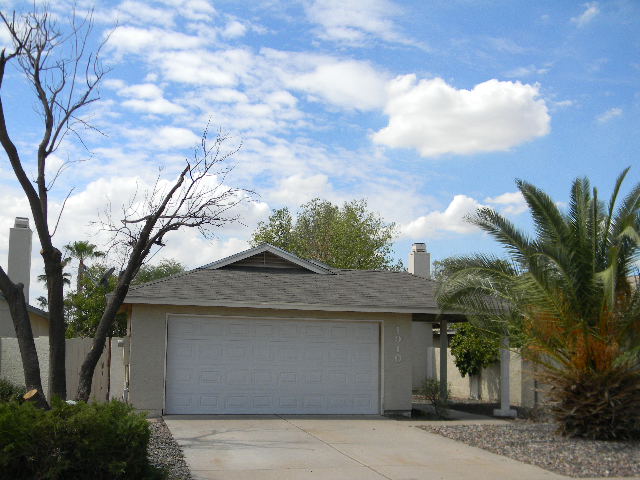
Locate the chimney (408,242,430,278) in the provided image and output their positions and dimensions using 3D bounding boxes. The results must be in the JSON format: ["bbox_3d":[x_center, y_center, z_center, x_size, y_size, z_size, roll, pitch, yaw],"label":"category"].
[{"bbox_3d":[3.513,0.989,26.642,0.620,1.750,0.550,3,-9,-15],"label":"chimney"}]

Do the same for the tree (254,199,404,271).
[{"bbox_3d":[0.226,2.104,30.007,5.600,7.305,5.200,1,-8,0],"label":"tree"}]

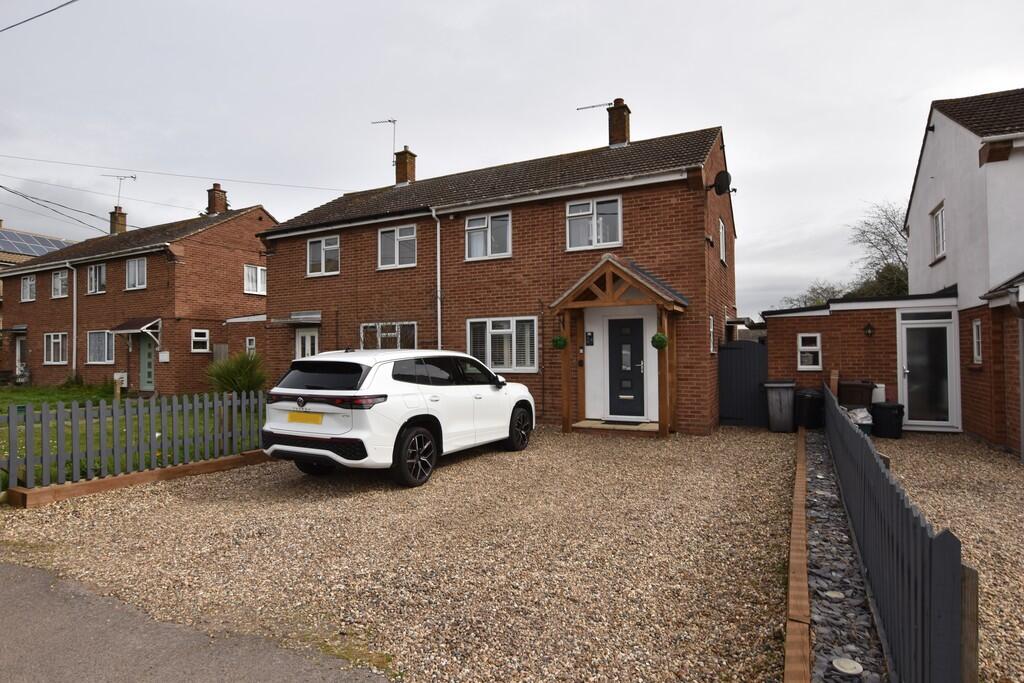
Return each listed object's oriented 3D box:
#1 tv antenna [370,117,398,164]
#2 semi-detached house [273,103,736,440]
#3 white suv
[{"bbox_3d":[-4.159,-6.536,17.858,0.950,1.500,0.400,-1,-2,18],"label":"tv antenna"},{"bbox_3d":[-0.356,-2.289,15.725,12.150,8.380,7.800,-1,-2,26],"label":"semi-detached house"},{"bbox_3d":[-1.264,0.901,7.908,1.880,1.650,4.580,-1,-2,27],"label":"white suv"}]

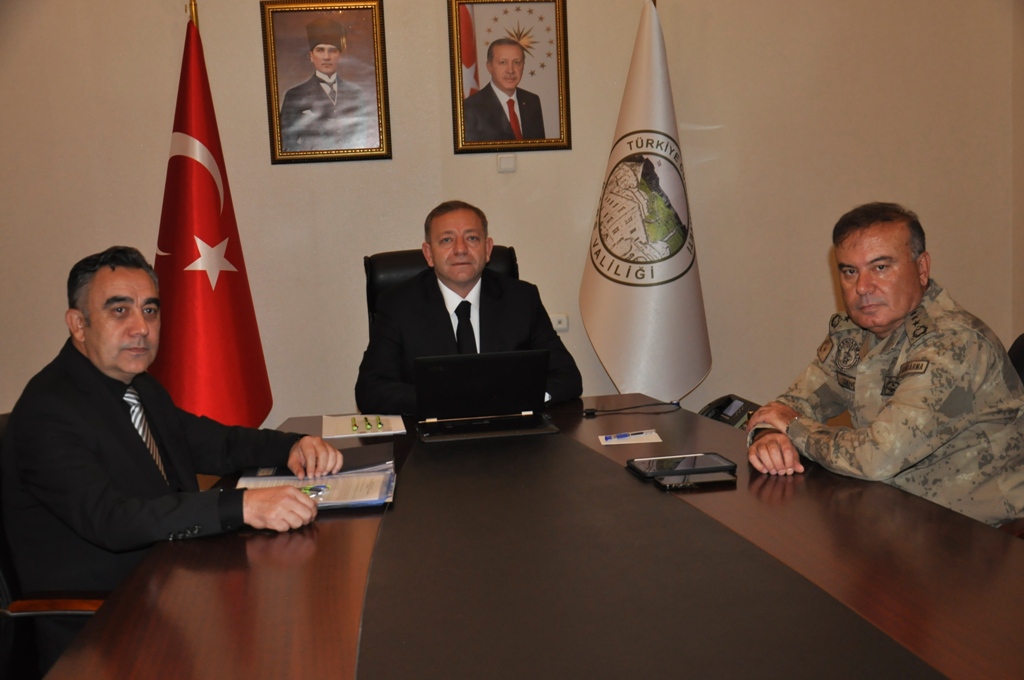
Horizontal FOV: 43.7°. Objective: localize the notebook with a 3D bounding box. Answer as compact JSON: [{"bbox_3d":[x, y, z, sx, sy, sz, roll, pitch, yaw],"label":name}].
[{"bbox_3d":[-0.073,0.120,3.220,0.335,0.200,0.320,-4,7,-9],"label":"notebook"}]

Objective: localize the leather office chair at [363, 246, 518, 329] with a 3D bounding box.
[{"bbox_3d":[-0.125,0.329,3.749,0.620,1.165,0.680,-4,7,-11],"label":"leather office chair"}]

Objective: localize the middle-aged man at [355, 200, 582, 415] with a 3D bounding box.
[{"bbox_3d":[-0.108,0.277,3.542,0.610,1.310,0.740,-3,7,-6],"label":"middle-aged man"}]

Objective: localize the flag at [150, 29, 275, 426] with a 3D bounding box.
[{"bbox_3d":[-1.210,-0.398,4.946,0.510,1.680,0.300,-4,7,-10],"label":"flag"}]

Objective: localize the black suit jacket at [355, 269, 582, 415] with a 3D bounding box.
[{"bbox_3d":[-0.132,0.108,3.637,0.610,0.640,0.460,-3,7,-6],"label":"black suit jacket"}]

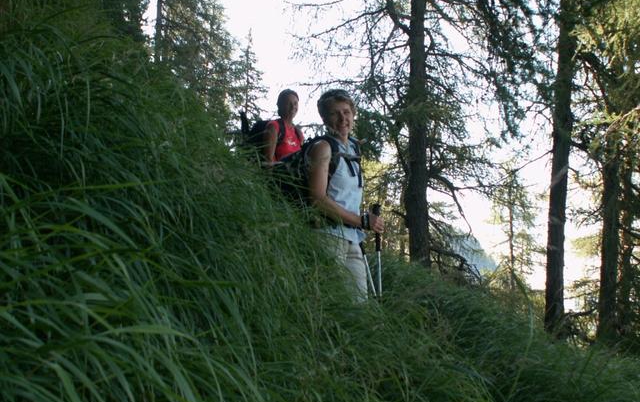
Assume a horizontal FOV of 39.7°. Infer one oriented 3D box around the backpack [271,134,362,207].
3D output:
[{"bbox_3d":[-0.020,-0.110,4.820,0.380,0.520,0.340,2,2,34],"label":"backpack"}]

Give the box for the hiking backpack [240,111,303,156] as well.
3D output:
[{"bbox_3d":[-0.400,-0.440,7.100,0.380,0.520,0.350,2,2,37],"label":"hiking backpack"}]

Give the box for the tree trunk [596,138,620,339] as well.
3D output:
[{"bbox_3d":[4.300,0.570,13.200,0.280,3.100,0.280,1,2,0],"label":"tree trunk"}]

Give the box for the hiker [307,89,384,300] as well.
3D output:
[{"bbox_3d":[0.125,0.250,4.700,0.420,1.700,0.460,2,2,34],"label":"hiker"}]

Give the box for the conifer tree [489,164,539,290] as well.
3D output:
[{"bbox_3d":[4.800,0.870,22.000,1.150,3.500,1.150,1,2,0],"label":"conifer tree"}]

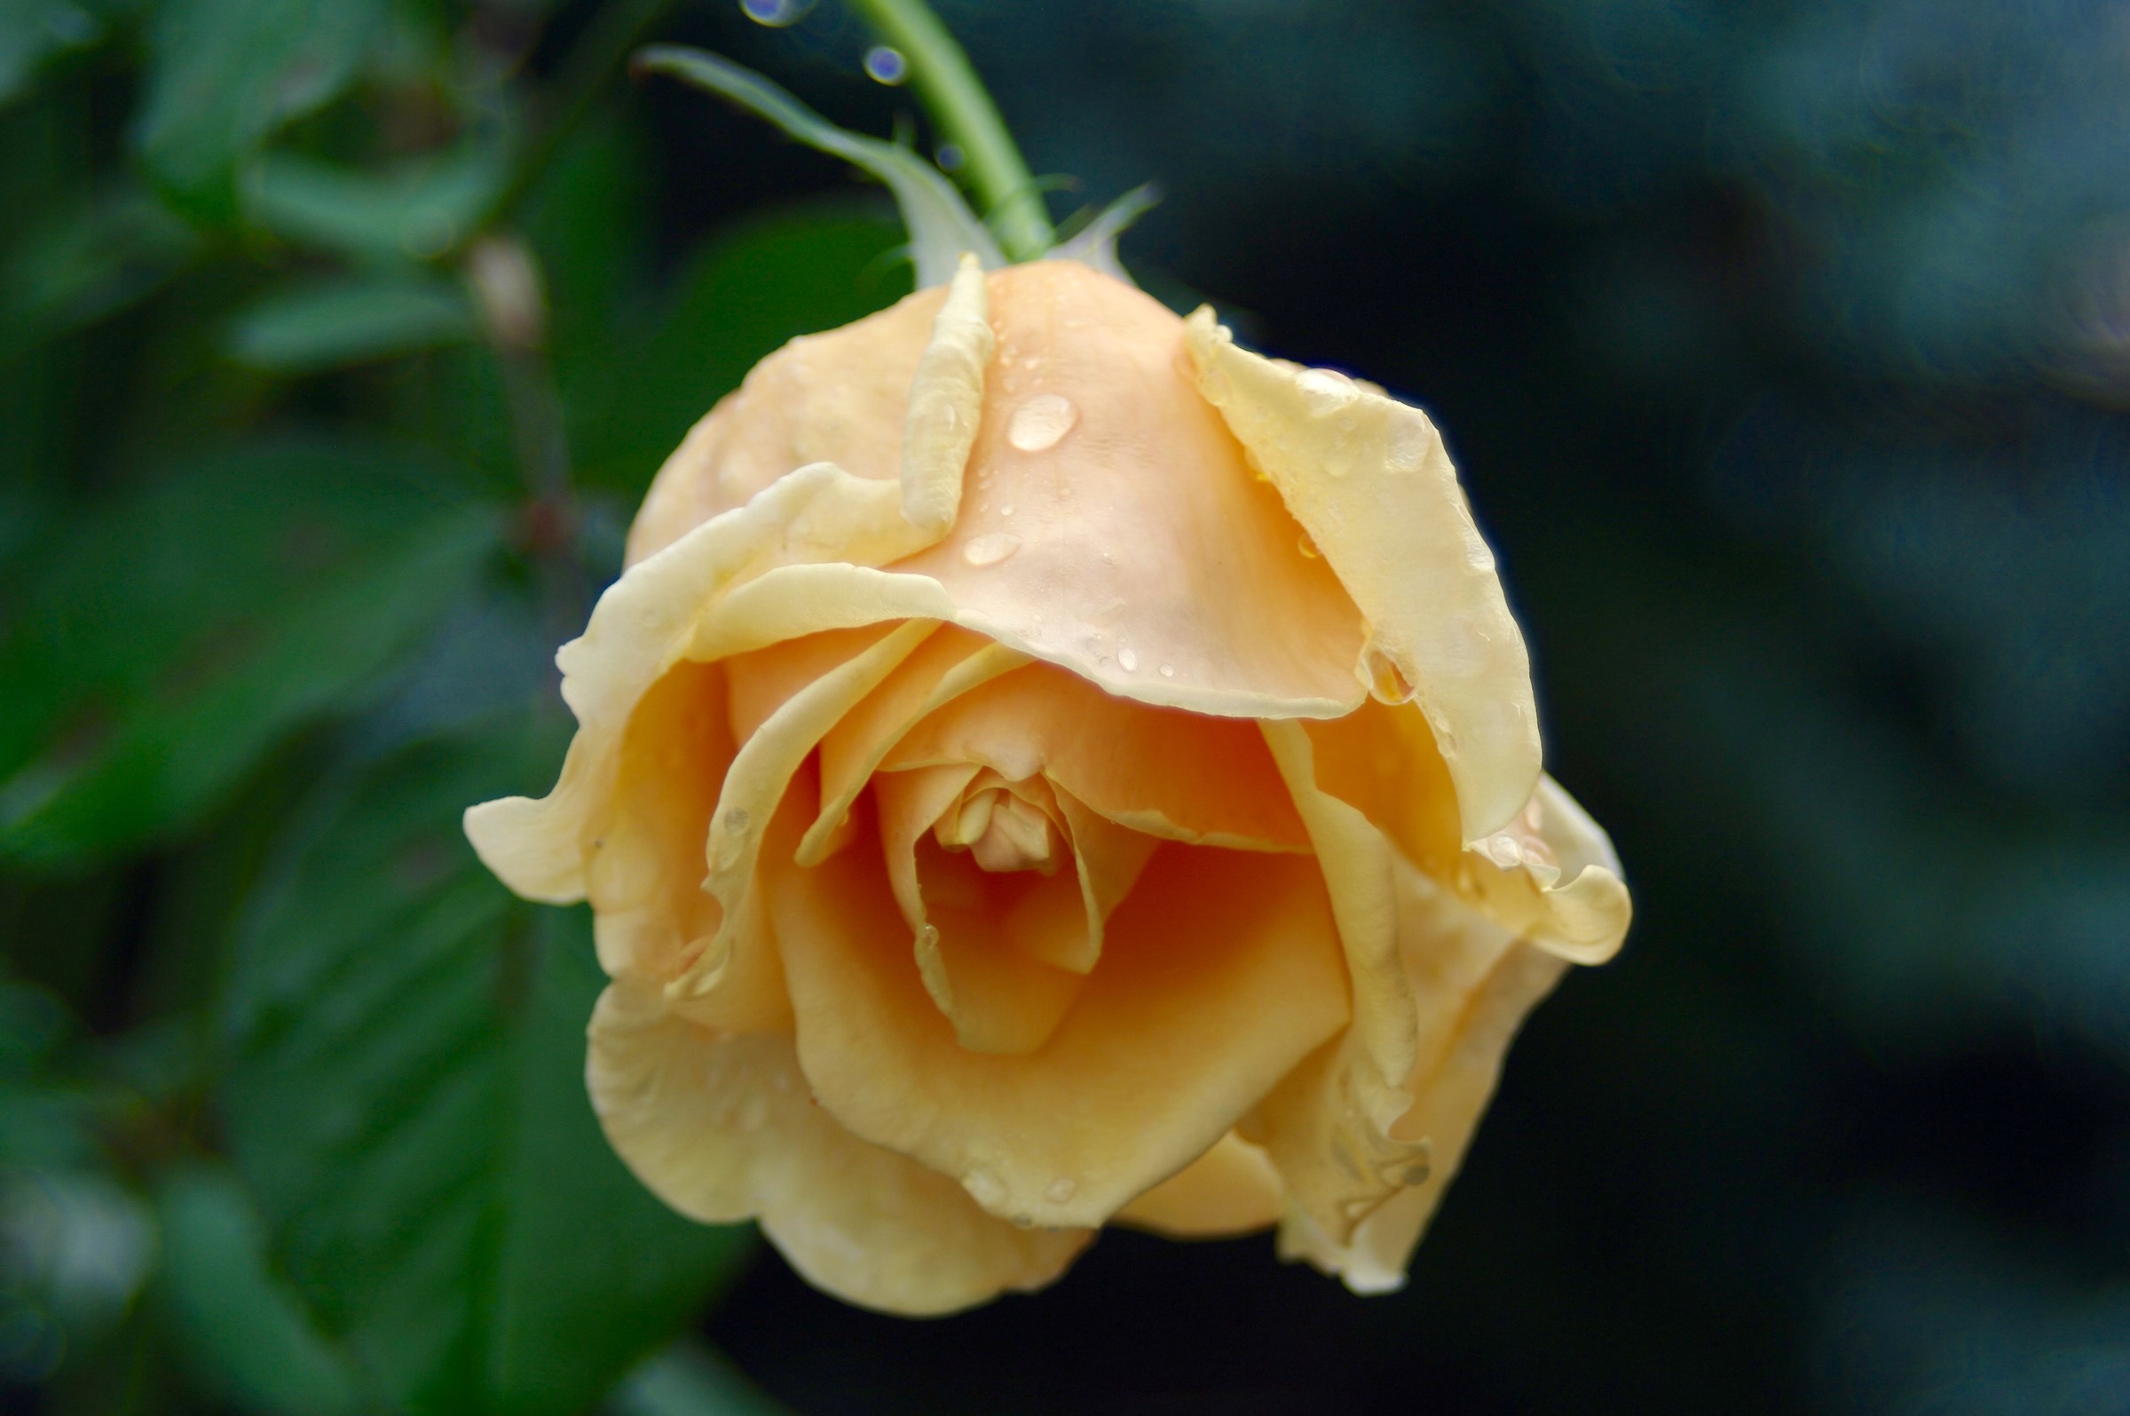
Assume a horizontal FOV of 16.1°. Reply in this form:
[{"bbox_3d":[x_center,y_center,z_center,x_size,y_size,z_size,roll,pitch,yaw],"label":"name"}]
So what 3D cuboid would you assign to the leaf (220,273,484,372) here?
[{"bbox_3d":[-0.071,-0.038,0.750,0.025,0.009,0.016,0,0,0],"label":"leaf"}]

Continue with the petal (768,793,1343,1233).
[{"bbox_3d":[0.000,0.024,0.592,0.045,0.035,0.032,0,0,0],"label":"petal"}]

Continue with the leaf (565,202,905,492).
[{"bbox_3d":[-0.031,-0.034,0.715,0.034,0.029,0.020,0,0,0],"label":"leaf"}]

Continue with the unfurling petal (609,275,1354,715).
[{"bbox_3d":[-0.005,-0.017,0.598,0.058,0.036,0.036,0,0,0],"label":"unfurling petal"}]

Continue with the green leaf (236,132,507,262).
[{"bbox_3d":[-0.069,-0.051,0.750,0.026,0.013,0.017,0,0,0],"label":"green leaf"}]

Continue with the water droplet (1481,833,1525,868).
[{"bbox_3d":[0.035,0.011,0.600,0.003,0.003,0.003,0,0,0],"label":"water droplet"}]

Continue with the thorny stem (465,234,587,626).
[{"bbox_3d":[-0.053,-0.027,0.740,0.011,0.038,0.011,0,0,0],"label":"thorny stem"}]

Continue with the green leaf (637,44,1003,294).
[{"bbox_3d":[-0.021,-0.045,0.620,0.030,0.021,0.015,0,0,0],"label":"green leaf"}]

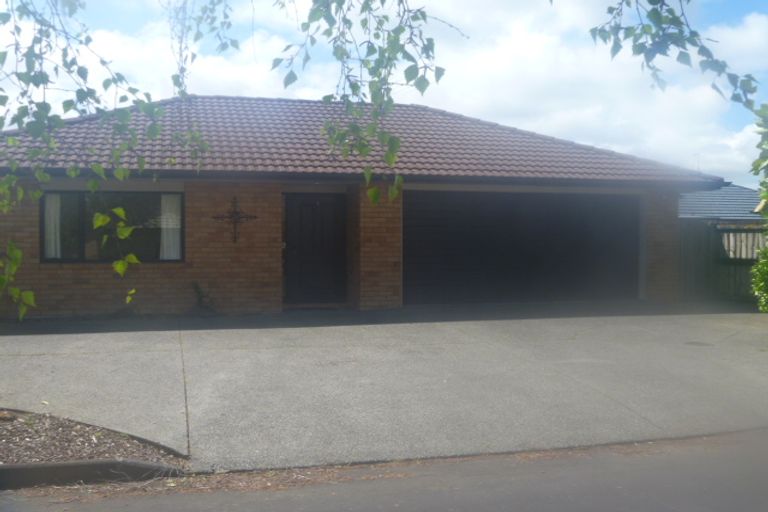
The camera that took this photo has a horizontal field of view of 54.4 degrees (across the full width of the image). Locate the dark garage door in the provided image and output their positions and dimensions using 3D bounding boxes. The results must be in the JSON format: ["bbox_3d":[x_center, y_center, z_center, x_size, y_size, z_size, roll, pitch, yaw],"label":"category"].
[{"bbox_3d":[2.680,-0.167,14.050,4.800,2.070,0.080,0,1,-13],"label":"dark garage door"}]

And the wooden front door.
[{"bbox_3d":[-1.280,-0.145,13.900,1.130,2.060,0.080,0,1,-13],"label":"wooden front door"}]

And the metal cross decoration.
[{"bbox_3d":[-2.540,-0.615,12.750,0.740,0.790,0.040,0,1,-13],"label":"metal cross decoration"}]

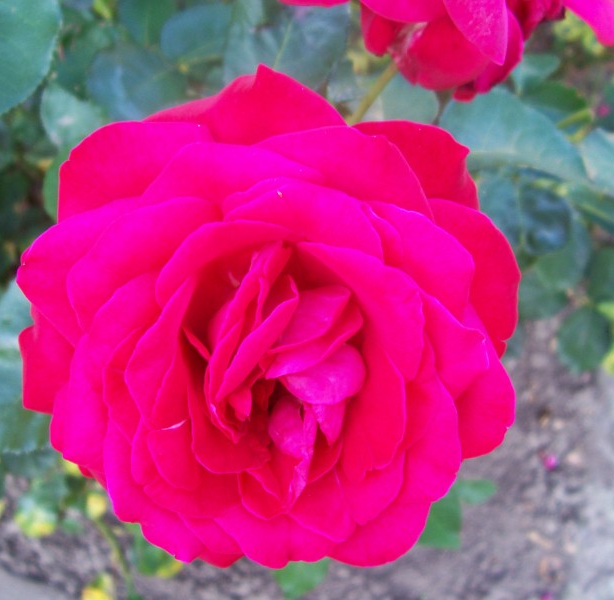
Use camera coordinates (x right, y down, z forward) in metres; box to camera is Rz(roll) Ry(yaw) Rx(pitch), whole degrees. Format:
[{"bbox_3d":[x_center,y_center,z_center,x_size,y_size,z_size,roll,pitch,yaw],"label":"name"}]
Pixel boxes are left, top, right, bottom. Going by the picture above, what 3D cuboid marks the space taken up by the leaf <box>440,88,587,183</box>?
[{"bbox_3d":[0.081,-0.064,0.310,0.062,0.014,0.037,25,65,9],"label":"leaf"}]

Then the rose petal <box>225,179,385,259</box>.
[{"bbox_3d":[0.000,-0.018,0.181,0.037,0.021,0.013,6,29,-3],"label":"rose petal"}]

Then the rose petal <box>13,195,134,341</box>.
[{"bbox_3d":[-0.056,-0.007,0.193,0.034,0.014,0.036,21,89,13],"label":"rose petal"}]

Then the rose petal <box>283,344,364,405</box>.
[{"bbox_3d":[0.004,0.017,0.182,0.020,0.015,0.011,13,33,-14],"label":"rose petal"}]

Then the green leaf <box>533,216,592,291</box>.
[{"bbox_3d":[0.122,-0.022,0.375,0.028,0.010,0.036,10,73,3],"label":"green leaf"}]

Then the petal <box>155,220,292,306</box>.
[{"bbox_3d":[-0.019,-0.008,0.178,0.031,0.020,0.014,-24,26,-1],"label":"petal"}]

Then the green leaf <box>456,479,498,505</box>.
[{"bbox_3d":[0.095,0.110,0.450,0.028,0.007,0.016,-5,73,-2],"label":"green leaf"}]

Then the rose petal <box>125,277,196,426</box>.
[{"bbox_3d":[-0.034,0.012,0.181,0.016,0.036,0.013,17,-3,-30],"label":"rose petal"}]

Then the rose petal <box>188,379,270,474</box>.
[{"bbox_3d":[-0.018,0.030,0.187,0.022,0.012,0.023,28,57,1],"label":"rose petal"}]

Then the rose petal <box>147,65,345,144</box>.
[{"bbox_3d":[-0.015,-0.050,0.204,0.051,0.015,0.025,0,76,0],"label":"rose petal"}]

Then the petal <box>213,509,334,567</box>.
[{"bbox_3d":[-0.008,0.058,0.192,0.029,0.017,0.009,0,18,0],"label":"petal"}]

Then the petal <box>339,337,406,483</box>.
[{"bbox_3d":[0.015,0.026,0.189,0.021,0.034,0.013,7,3,26],"label":"petal"}]

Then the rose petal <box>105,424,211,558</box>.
[{"bbox_3d":[-0.036,0.046,0.192,0.029,0.014,0.038,-41,91,12],"label":"rose petal"}]

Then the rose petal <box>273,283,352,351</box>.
[{"bbox_3d":[0.002,0.004,0.183,0.018,0.017,0.011,18,32,-16],"label":"rose petal"}]

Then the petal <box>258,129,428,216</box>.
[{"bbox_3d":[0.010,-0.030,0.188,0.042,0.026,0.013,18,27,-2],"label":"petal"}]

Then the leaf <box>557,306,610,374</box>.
[{"bbox_3d":[0.176,0.026,0.500,0.034,0.010,0.048,6,69,2],"label":"leaf"}]

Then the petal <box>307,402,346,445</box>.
[{"bbox_3d":[0.005,0.029,0.184,0.009,0.006,0.011,-11,78,-2],"label":"petal"}]

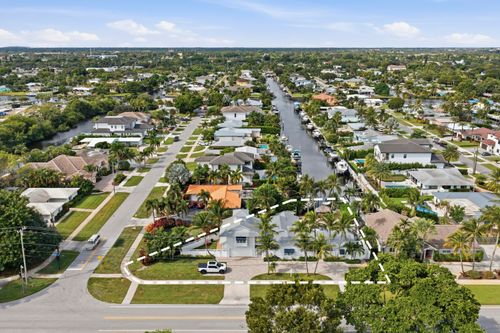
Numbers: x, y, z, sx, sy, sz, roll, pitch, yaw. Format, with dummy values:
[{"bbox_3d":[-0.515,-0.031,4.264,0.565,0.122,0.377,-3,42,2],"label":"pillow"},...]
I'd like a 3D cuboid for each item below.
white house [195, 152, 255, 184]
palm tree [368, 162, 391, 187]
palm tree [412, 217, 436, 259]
[{"bbox_3d":[-9.000,-0.688,136.316,21.600,7.800,19.000,0,17,1],"label":"white house"},{"bbox_3d":[43.092,2.761,128.352,6.680,8.170,6.680,0,17,0],"label":"palm tree"},{"bbox_3d":[36.100,15.539,81.149,4.900,9.200,4.900,0,17,1],"label":"palm tree"}]

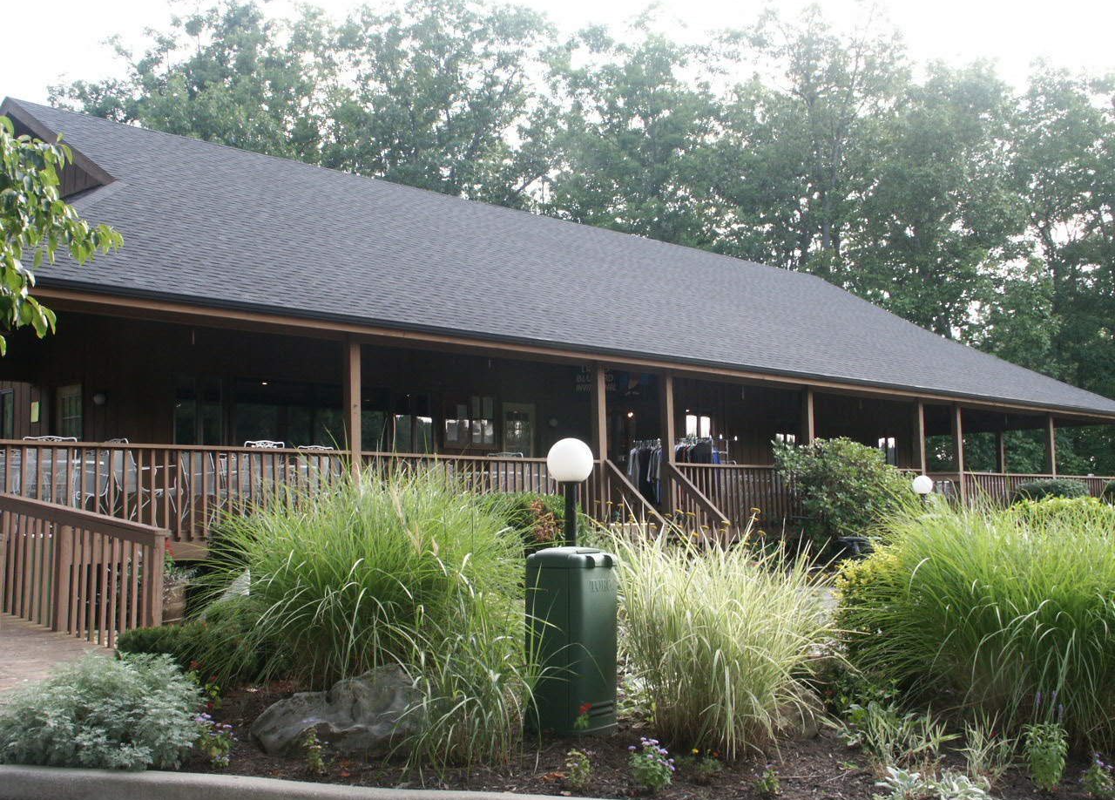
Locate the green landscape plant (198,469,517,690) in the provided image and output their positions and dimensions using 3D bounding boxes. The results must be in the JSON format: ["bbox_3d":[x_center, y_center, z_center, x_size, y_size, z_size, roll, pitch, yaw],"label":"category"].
[{"bbox_3d":[-1.277,1.123,8.131,2.000,1.360,1.800,-1,-6,0],"label":"green landscape plant"}]

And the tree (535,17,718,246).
[{"bbox_3d":[2.709,-4.246,45.650,7.000,19.500,7.000,-1,-6,0],"label":"tree"}]

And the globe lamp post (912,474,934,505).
[{"bbox_3d":[5.498,1.960,18.788,0.310,1.670,0.310,-1,-6,0],"label":"globe lamp post"}]

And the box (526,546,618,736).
[{"bbox_3d":[0.072,1.237,6.509,0.375,0.960,0.375,-5,-7,38],"label":"box"}]

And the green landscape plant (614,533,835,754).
[{"bbox_3d":[0.813,1.169,6.263,1.080,1.060,1.020,-1,-6,0],"label":"green landscape plant"}]

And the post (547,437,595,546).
[{"bbox_3d":[0.101,1.024,8.289,0.310,1.560,0.310,-1,-6,0],"label":"post"}]

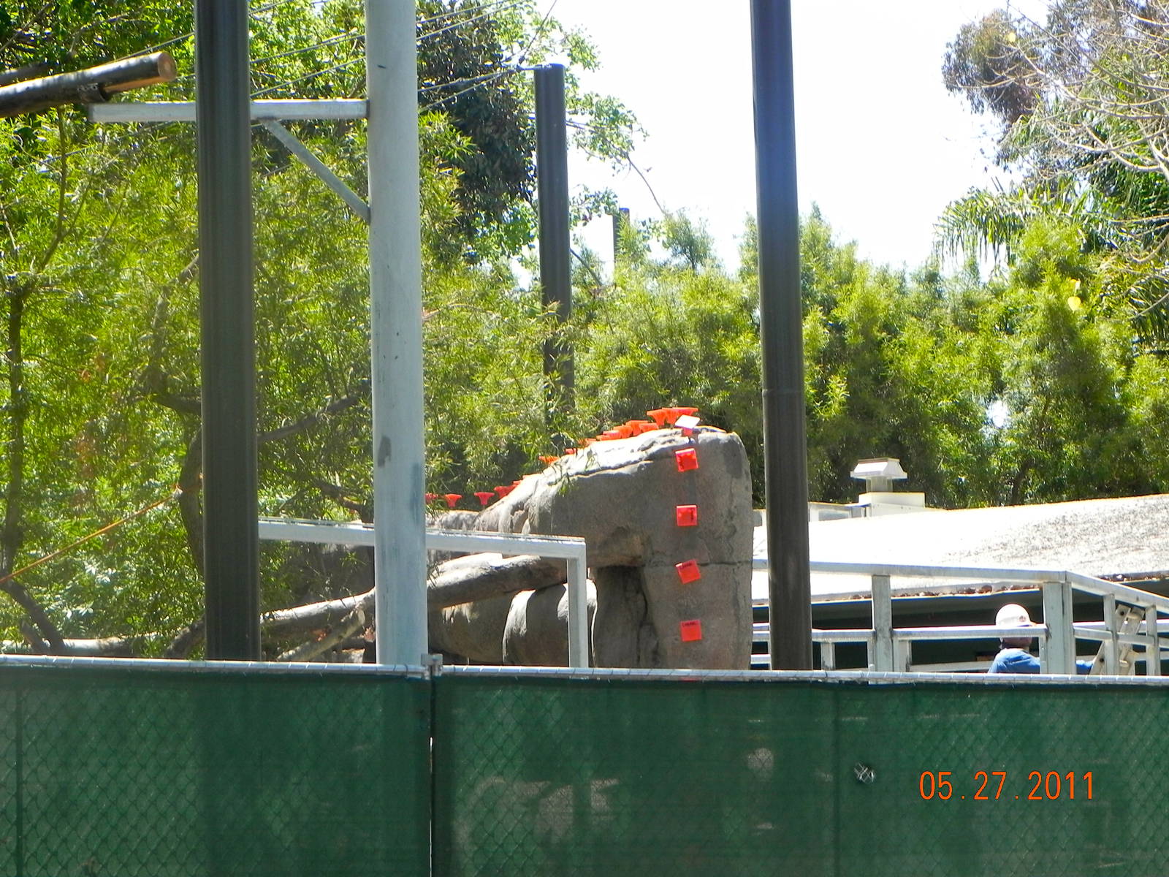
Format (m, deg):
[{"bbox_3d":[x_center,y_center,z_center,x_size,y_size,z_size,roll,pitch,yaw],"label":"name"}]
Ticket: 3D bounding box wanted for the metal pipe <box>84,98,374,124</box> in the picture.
[{"bbox_3d":[-1.529,-1.407,17.000,1.210,0.077,0.077,-1,-5,-5],"label":"metal pipe"}]

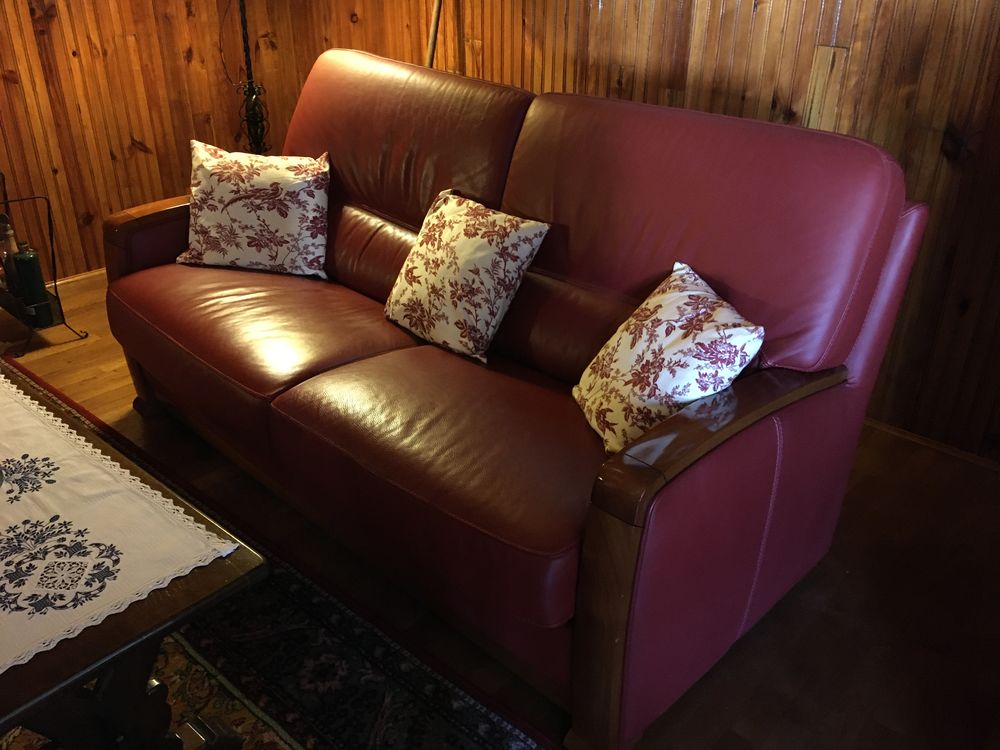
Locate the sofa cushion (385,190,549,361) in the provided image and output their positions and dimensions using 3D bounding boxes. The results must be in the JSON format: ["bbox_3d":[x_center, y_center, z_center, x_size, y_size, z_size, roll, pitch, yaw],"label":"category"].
[{"bbox_3d":[-0.090,-0.256,2.071,0.370,0.370,0.130,25,0,36],"label":"sofa cushion"}]

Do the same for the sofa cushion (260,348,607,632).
[{"bbox_3d":[-0.012,0.136,1.753,0.853,0.203,0.557,24,35,39],"label":"sofa cushion"}]

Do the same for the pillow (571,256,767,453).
[{"bbox_3d":[0.303,-0.036,1.672,0.375,0.140,0.370,-44,23,10],"label":"pillow"}]

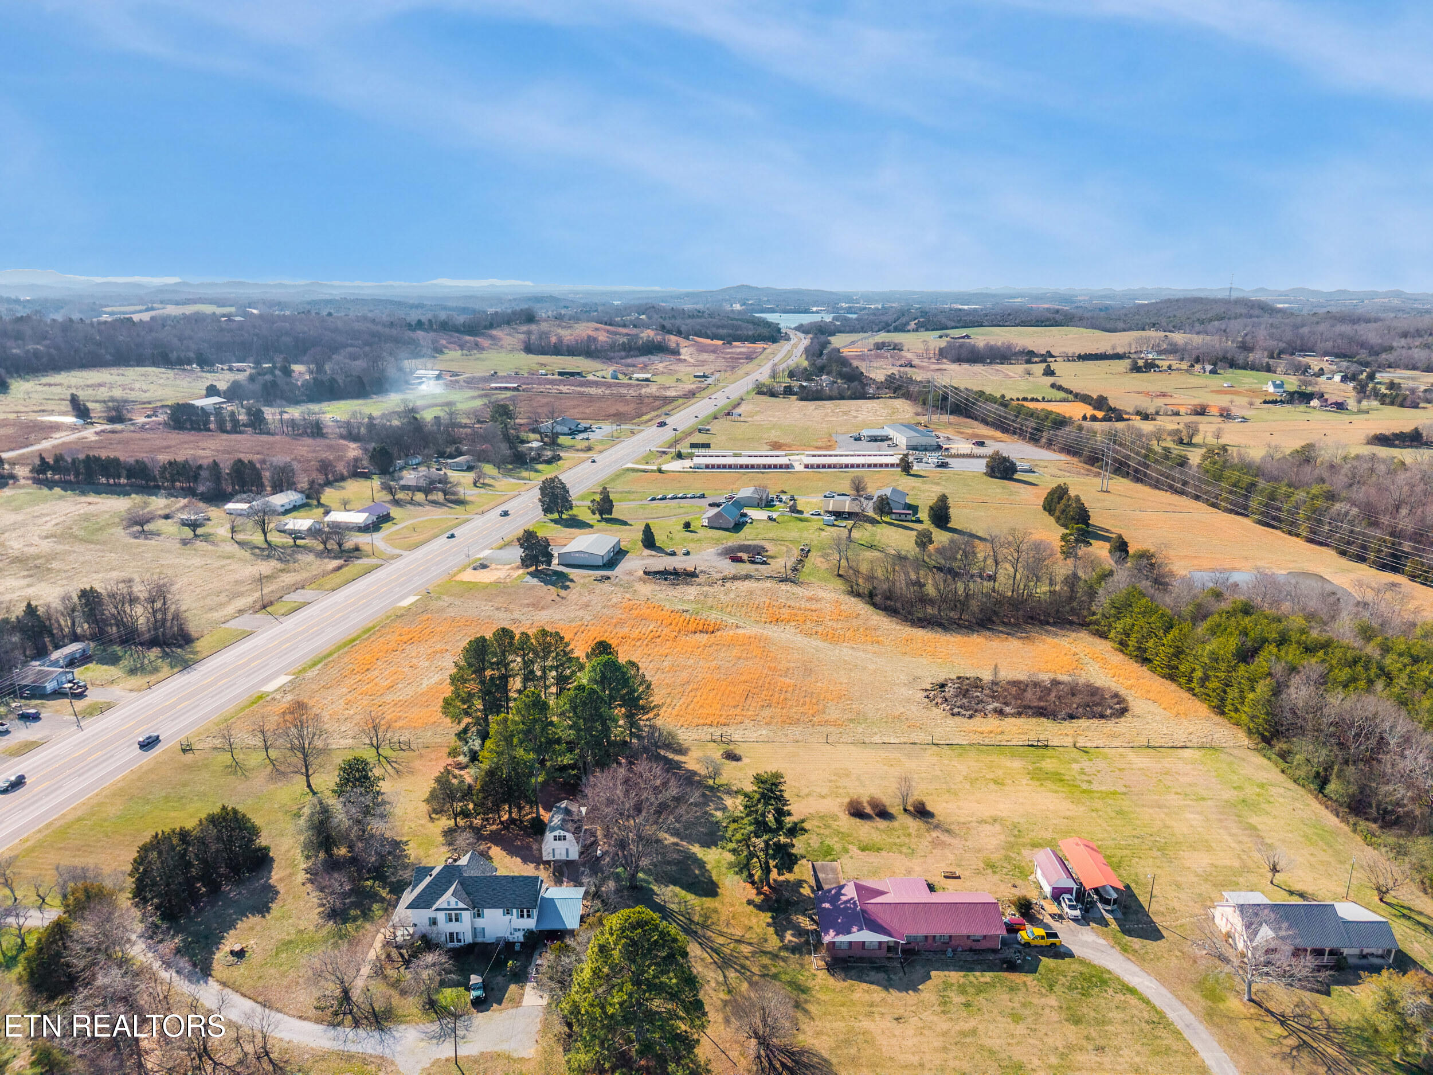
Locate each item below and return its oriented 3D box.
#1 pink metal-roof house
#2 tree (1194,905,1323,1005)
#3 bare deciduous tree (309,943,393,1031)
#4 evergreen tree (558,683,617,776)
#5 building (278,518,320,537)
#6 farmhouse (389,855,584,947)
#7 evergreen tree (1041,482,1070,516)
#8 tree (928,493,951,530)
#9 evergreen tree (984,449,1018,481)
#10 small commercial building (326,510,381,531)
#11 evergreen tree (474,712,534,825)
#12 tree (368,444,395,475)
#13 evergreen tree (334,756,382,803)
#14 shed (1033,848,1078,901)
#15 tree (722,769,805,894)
[{"bbox_3d":[26.700,52.300,139.620,25.000,4.900,15.000,0,14,0],"label":"pink metal-roof house"},{"bbox_3d":[66.944,52.573,123.236,14.000,11.300,14.000,0,14,0],"label":"tree"},{"bbox_3d":[-45.428,54.320,122.638,9.300,8.200,9.300,0,14,0],"label":"bare deciduous tree"},{"bbox_3d":[-22.983,35.055,177.526,10.280,19.000,10.280,0,14,0],"label":"evergreen tree"},{"bbox_3d":[-152.700,-4.158,364.480,11.300,4.800,10.600,2,14,6],"label":"building"},{"bbox_3d":[-31.600,50.370,139.500,26.000,8.700,11.600,0,14,0],"label":"farmhouse"},{"bbox_3d":[136.421,-15.265,396.034,11.500,13.000,11.500,0,14,0],"label":"evergreen tree"},{"bbox_3d":[84.370,-10.250,376.260,8.480,13.670,8.480,0,14,0],"label":"tree"},{"bbox_3d":[137.460,-35.410,479.360,15.660,13.560,14.880,0,14,0],"label":"evergreen tree"},{"bbox_3d":[-138.000,-6.992,375.780,15.700,4.800,11.200,2,14,10],"label":"small commercial building"},{"bbox_3d":[-35.365,38.189,165.957,9.200,19.200,9.200,0,14,0],"label":"evergreen tree"},{"bbox_3d":[-164.677,-38.988,486.134,12.800,15.200,12.800,0,14,0],"label":"tree"},{"bbox_3d":[-64.010,43.177,176.083,8.400,9.600,8.400,0,14,0],"label":"evergreen tree"},{"bbox_3d":[51.070,50.550,149.630,3.950,3.450,7.900,0,14,1],"label":"shed"},{"bbox_3d":[7.330,44.196,150.633,12.300,20.000,12.300,0,14,0],"label":"tree"}]

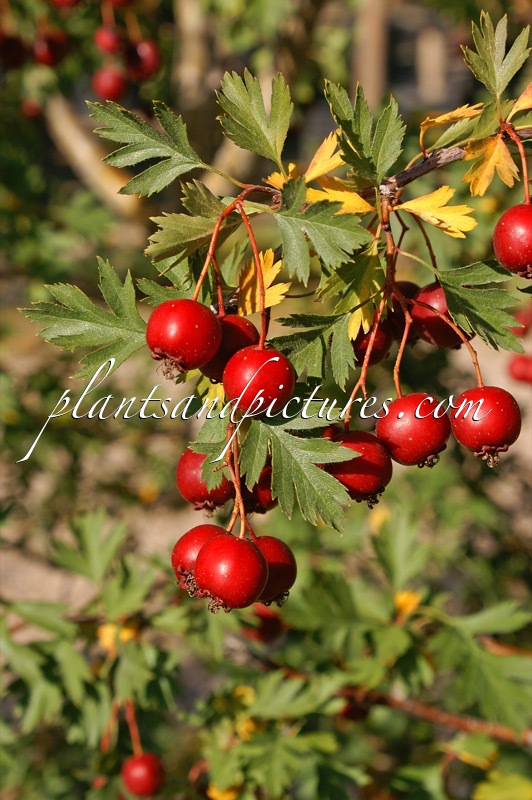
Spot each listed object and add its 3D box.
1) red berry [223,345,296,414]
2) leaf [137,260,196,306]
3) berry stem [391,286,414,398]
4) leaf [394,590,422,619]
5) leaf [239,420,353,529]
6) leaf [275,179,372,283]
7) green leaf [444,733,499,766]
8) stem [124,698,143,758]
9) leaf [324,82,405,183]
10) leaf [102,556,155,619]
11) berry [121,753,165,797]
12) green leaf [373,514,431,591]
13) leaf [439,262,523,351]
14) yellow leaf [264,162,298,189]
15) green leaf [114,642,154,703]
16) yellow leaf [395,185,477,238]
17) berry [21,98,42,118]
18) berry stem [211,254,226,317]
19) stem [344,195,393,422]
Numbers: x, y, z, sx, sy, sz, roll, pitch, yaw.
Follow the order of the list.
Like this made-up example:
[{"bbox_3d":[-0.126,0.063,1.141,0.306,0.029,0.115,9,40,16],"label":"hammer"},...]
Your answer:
[{"bbox_3d":[-0.001,-0.004,0.358,0.015,0.015,0.015,0,13,0],"label":"red berry"},{"bbox_3d":[-0.023,-0.027,0.398,0.016,0.007,0.013,0,25,-14],"label":"leaf"},{"bbox_3d":[0.029,-0.013,0.362,0.005,0.025,0.004,0,13,0],"label":"berry stem"},{"bbox_3d":[0.062,0.090,0.730,0.011,0.013,0.008,21,6,4],"label":"leaf"},{"bbox_3d":[0.007,0.016,0.358,0.025,0.024,0.009,-1,13,-6],"label":"leaf"},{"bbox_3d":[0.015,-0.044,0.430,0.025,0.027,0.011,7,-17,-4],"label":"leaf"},{"bbox_3d":[0.078,0.132,0.630,0.020,0.006,0.014,9,41,2],"label":"green leaf"},{"bbox_3d":[-0.056,0.138,0.700,0.003,0.025,0.003,-14,0,0],"label":"stem"},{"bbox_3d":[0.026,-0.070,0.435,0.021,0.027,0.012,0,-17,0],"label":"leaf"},{"bbox_3d":[-0.061,0.083,0.740,0.022,0.028,0.011,15,6,6],"label":"leaf"},{"bbox_3d":[-0.056,0.170,0.755,0.020,0.020,0.020,0,13,0],"label":"berry"},{"bbox_3d":[0.059,0.067,0.730,0.025,0.034,0.012,6,6,1],"label":"green leaf"},{"bbox_3d":[0.059,-0.026,0.455,0.029,0.009,0.019,37,59,10],"label":"leaf"},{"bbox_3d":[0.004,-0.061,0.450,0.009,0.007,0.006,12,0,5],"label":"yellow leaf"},{"bbox_3d":[-0.054,0.112,0.690,0.017,0.025,0.010,-6,8,-1],"label":"green leaf"},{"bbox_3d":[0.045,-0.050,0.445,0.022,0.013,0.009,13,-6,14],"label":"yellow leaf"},{"bbox_3d":[-0.172,-0.214,1.220,0.015,0.015,0.015,0,0,0],"label":"berry"},{"bbox_3d":[-0.013,-0.032,0.459,0.003,0.017,0.003,-9,3,0],"label":"berry stem"},{"bbox_3d":[0.022,-0.019,0.364,0.007,0.049,0.006,9,13,0],"label":"stem"}]

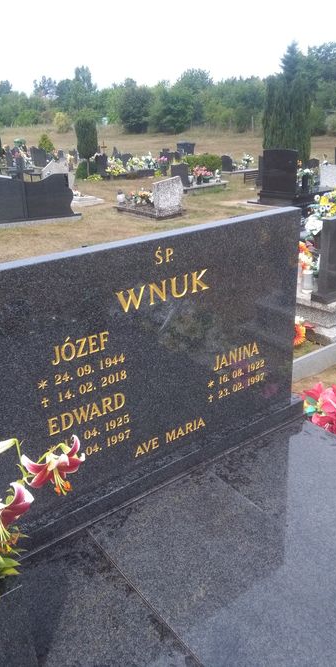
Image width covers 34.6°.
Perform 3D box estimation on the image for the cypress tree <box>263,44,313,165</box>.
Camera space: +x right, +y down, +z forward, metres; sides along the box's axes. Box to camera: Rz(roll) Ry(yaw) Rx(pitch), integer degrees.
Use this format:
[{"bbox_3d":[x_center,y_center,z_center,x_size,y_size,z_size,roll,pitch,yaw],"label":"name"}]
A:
[{"bbox_3d":[3.071,-5.814,13.925,1.200,2.965,1.200,2,23,12],"label":"cypress tree"}]

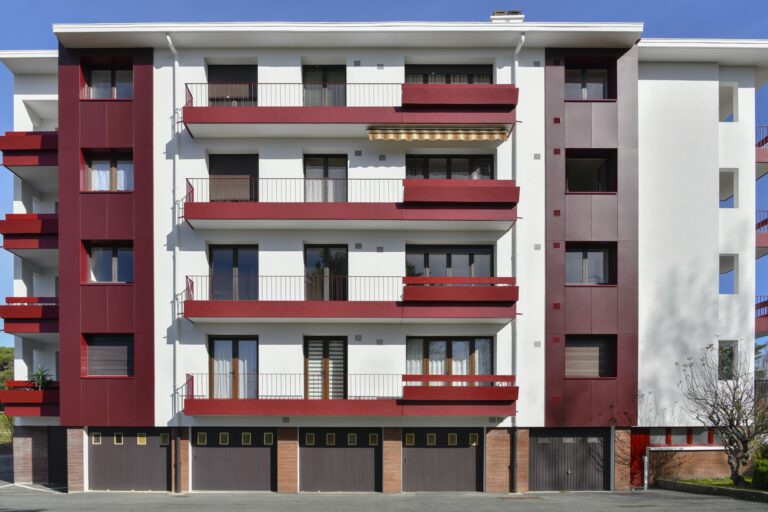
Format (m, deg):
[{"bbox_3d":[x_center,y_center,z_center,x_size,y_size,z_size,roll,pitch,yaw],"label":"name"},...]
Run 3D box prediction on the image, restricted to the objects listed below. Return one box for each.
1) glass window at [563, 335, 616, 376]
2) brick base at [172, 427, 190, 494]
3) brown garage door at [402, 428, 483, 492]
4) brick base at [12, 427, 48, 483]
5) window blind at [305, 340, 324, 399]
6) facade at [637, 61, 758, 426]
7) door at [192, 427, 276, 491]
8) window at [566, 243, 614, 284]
[{"bbox_3d":[6.430,3.137,18.600,1.619,1.261,0.150,0,0,0],"label":"glass window"},{"bbox_3d":[-6.218,6.241,18.475,0.611,1.971,0.450,0,0,0],"label":"brick base"},{"bbox_3d":[1.788,6.182,18.100,2.460,1.960,0.100,0,0,0],"label":"brown garage door"},{"bbox_3d":[-11.469,6.464,19.600,1.160,1.930,0.450,0,0,0],"label":"brick base"},{"bbox_3d":[-2.093,3.448,18.050,0.589,1.850,0.070,0,0,0],"label":"window blind"},{"bbox_3d":[9.903,-0.399,19.050,3.750,11.600,0.400,0,0,0],"label":"facade"},{"bbox_3d":[-4.500,6.110,17.980,2.559,1.957,0.120,0,0,0],"label":"door"},{"bbox_3d":[6.187,0.279,18.050,1.556,1.254,0.150,0,0,0],"label":"window"}]

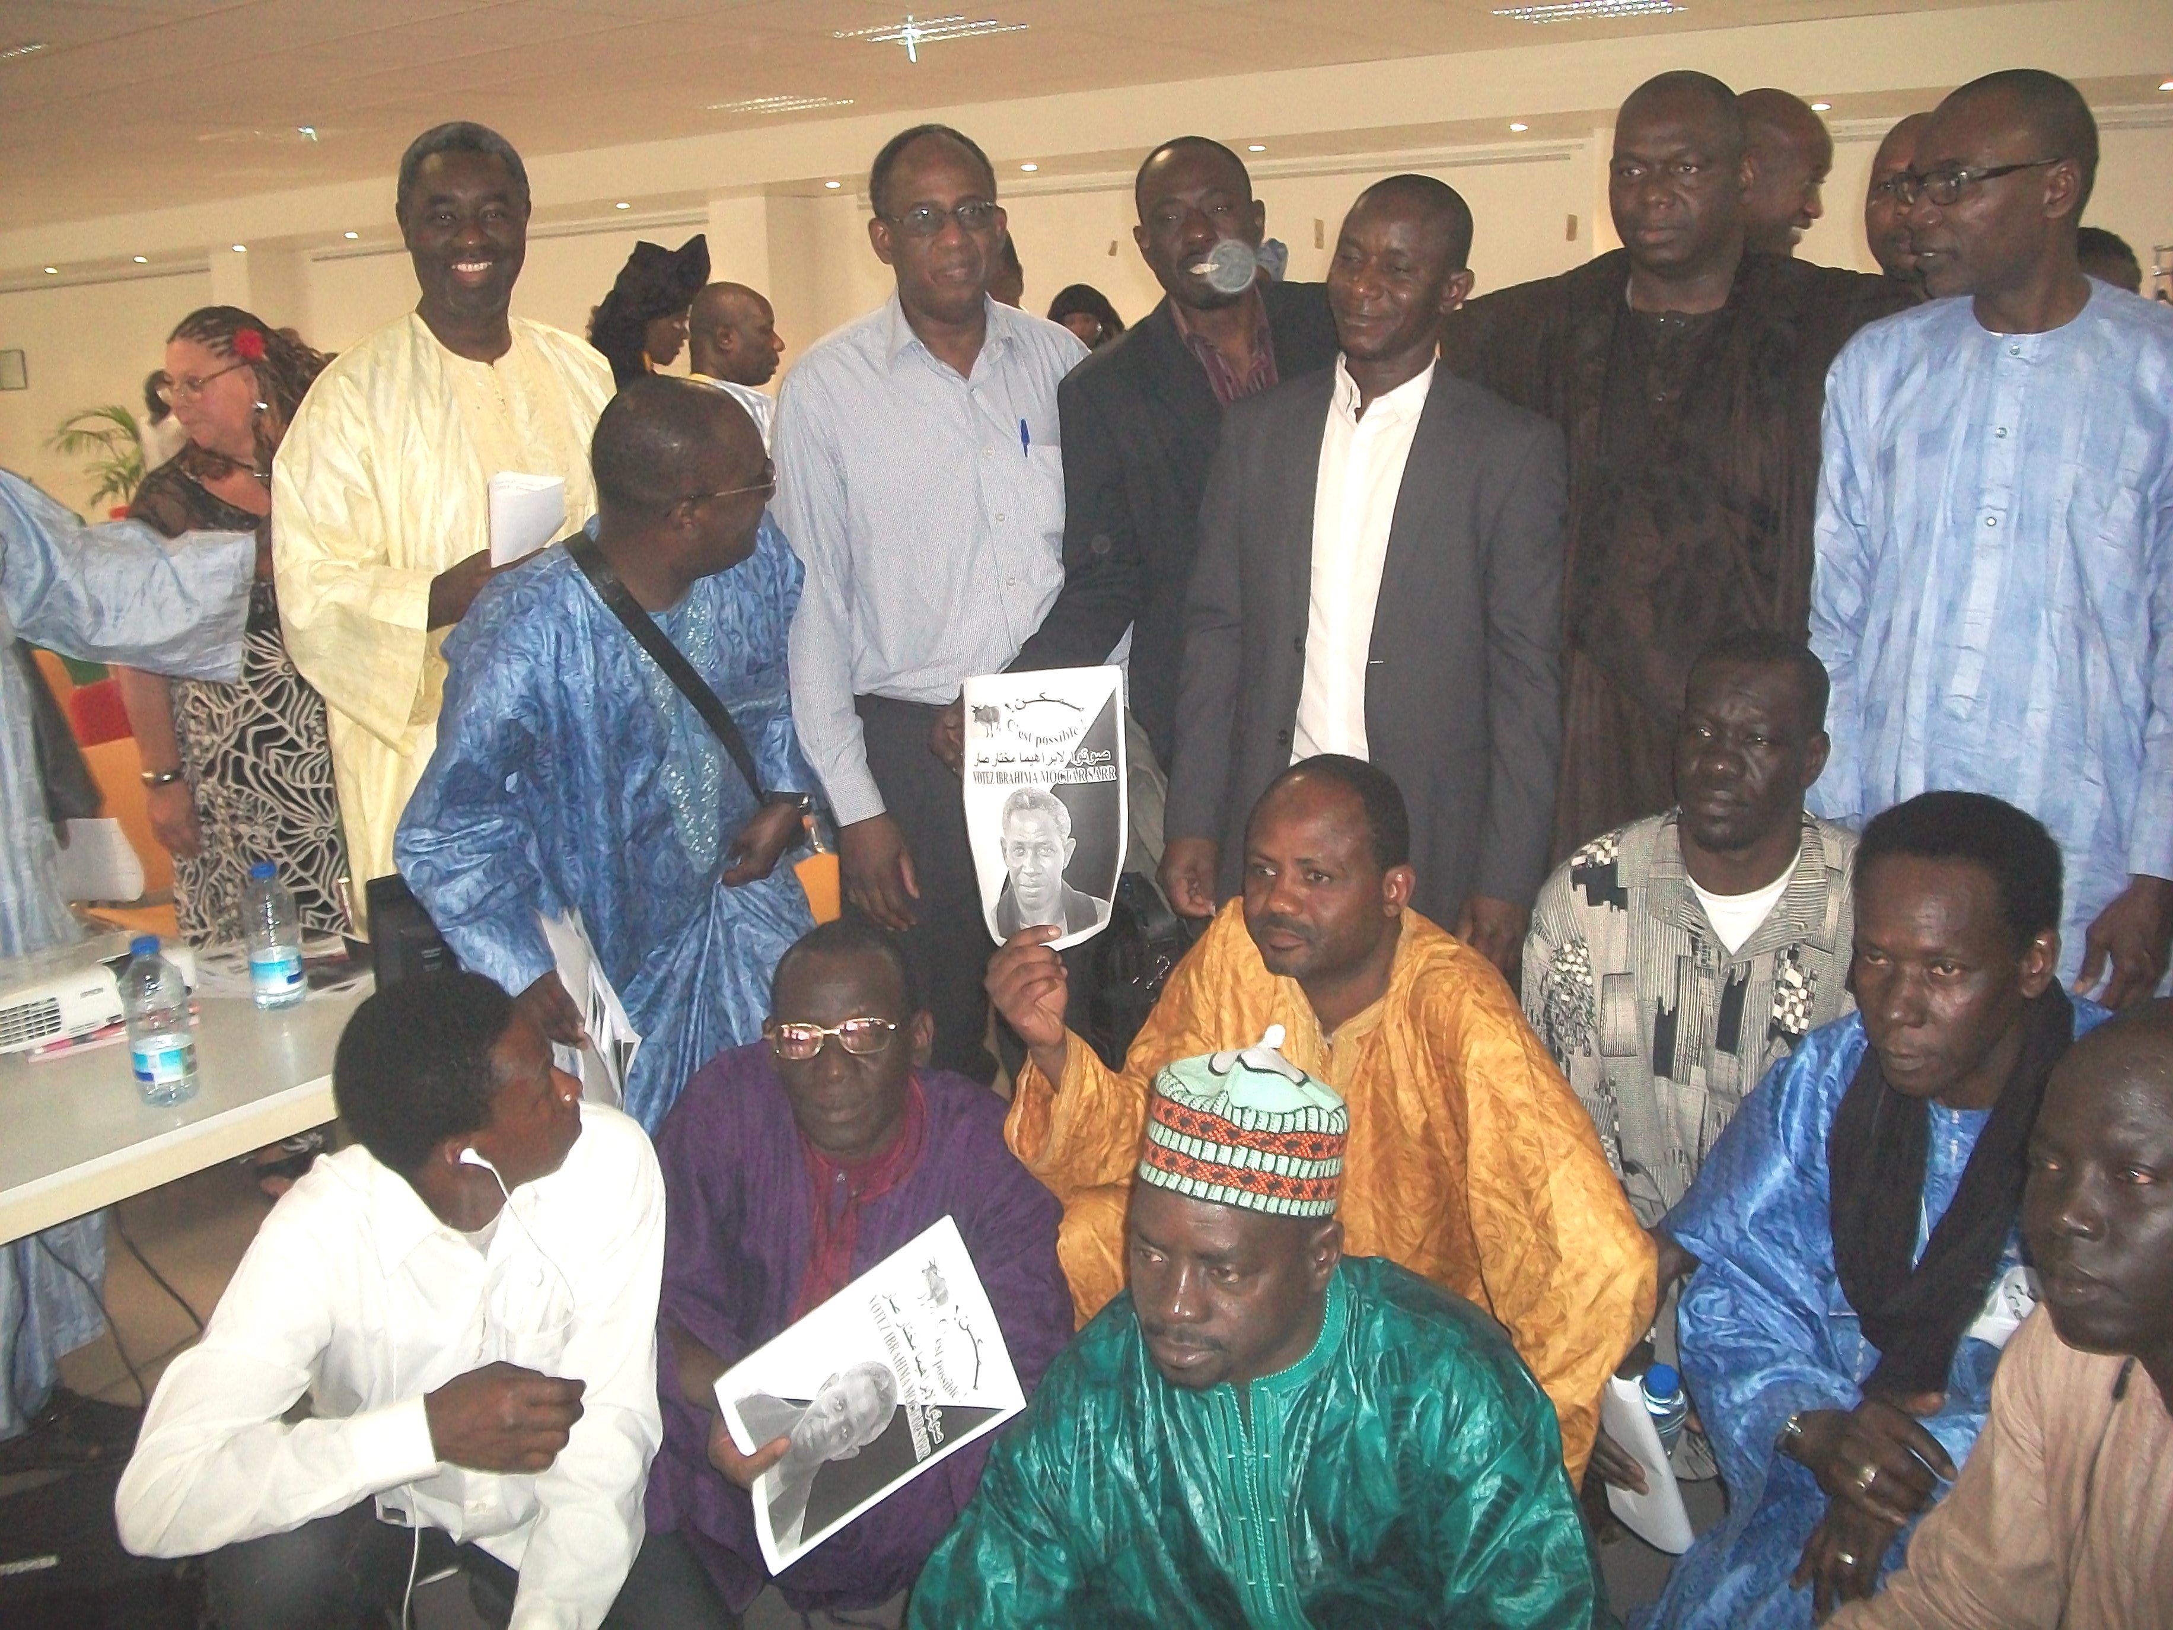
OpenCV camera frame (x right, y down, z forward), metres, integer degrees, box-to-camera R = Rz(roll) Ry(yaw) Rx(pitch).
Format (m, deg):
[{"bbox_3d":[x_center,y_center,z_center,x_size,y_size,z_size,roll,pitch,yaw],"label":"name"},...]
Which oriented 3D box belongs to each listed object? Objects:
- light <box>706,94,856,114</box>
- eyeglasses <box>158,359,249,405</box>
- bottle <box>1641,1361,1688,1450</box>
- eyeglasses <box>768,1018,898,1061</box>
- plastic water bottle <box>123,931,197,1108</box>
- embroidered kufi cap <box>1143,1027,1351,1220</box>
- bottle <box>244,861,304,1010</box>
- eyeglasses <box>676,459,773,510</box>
[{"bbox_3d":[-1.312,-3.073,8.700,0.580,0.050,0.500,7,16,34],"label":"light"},{"bbox_3d":[-1.424,-0.722,3.298,0.138,0.042,0.135,6,33,31],"label":"eyeglasses"},{"bbox_3d":[0.573,0.626,2.020,0.060,0.185,0.060,-2,29,0],"label":"bottle"},{"bbox_3d":[-0.279,0.243,2.287,0.138,0.042,0.135,2,3,1],"label":"eyeglasses"},{"bbox_3d":[-1.014,0.220,2.189,0.065,0.181,0.065,-2,13,0],"label":"plastic water bottle"},{"bbox_3d":[0.148,0.281,1.860,0.180,0.145,0.190,8,4,-1],"label":"embroidered kufi cap"},{"bbox_3d":[-1.019,0.145,2.514,0.065,0.181,0.065,-2,13,0],"label":"bottle"},{"bbox_3d":[-0.442,-0.370,2.285,0.135,0.042,0.138,-15,17,-21],"label":"eyeglasses"}]

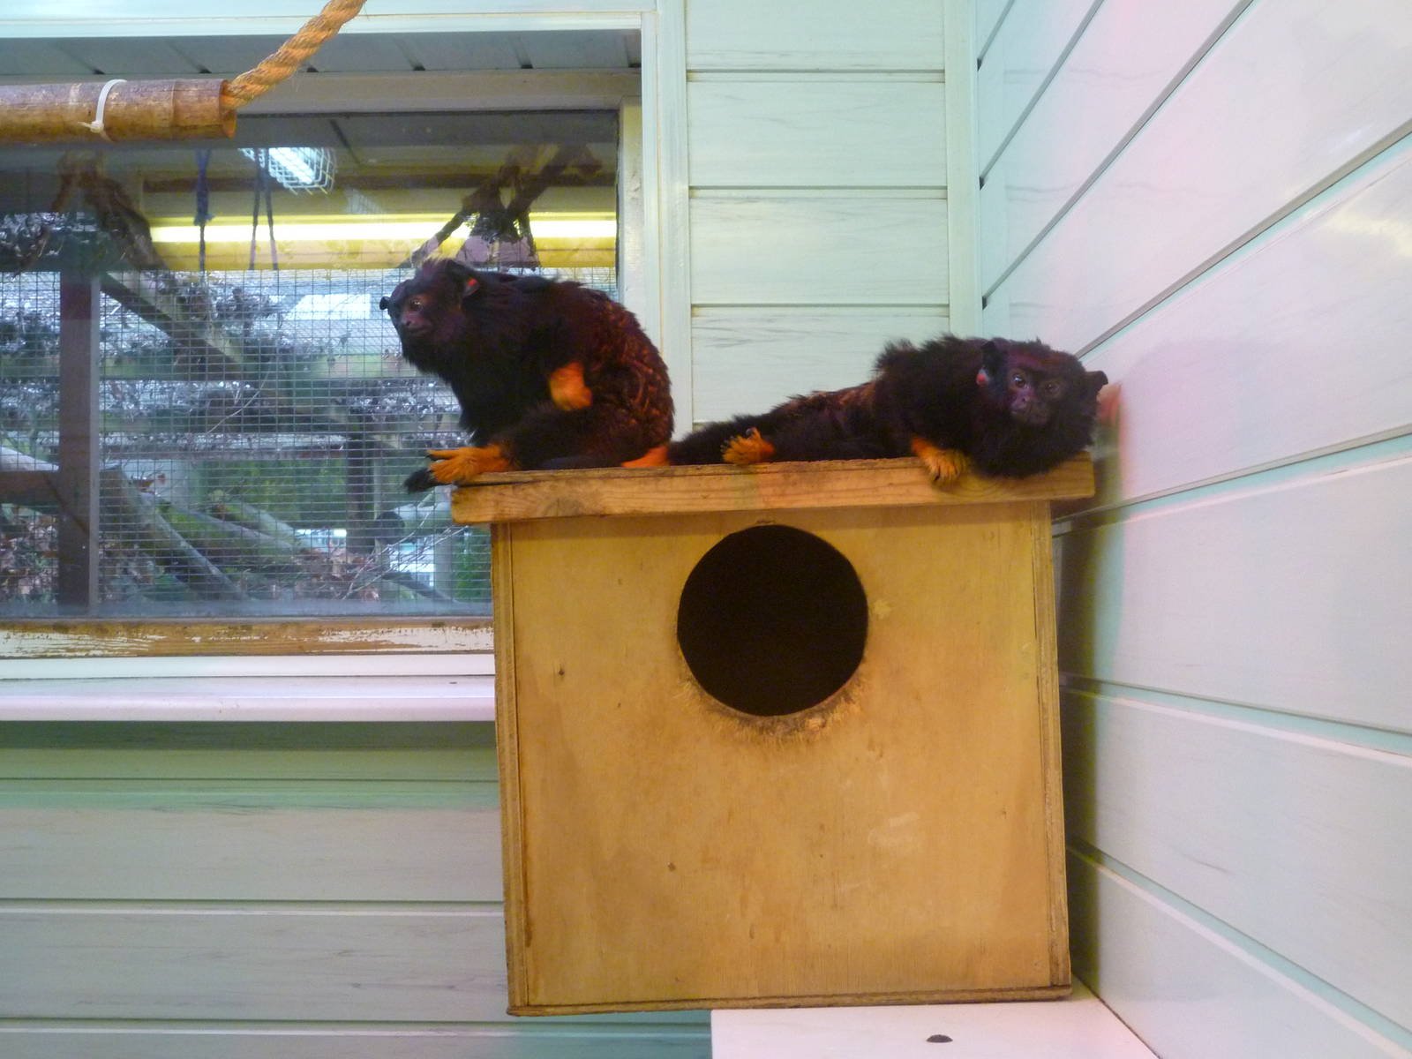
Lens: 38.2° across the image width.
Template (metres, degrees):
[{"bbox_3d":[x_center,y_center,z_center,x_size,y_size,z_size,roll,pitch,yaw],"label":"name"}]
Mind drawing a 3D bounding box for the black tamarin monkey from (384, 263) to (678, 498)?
[{"bbox_3d":[-0.111,-0.097,1.270,0.175,0.143,0.100,0,-2,-20],"label":"black tamarin monkey"}]

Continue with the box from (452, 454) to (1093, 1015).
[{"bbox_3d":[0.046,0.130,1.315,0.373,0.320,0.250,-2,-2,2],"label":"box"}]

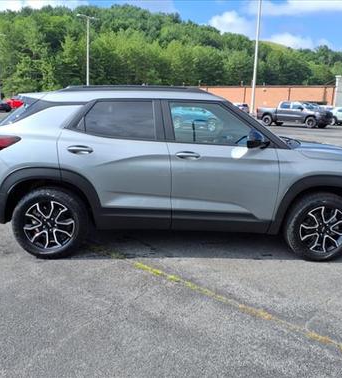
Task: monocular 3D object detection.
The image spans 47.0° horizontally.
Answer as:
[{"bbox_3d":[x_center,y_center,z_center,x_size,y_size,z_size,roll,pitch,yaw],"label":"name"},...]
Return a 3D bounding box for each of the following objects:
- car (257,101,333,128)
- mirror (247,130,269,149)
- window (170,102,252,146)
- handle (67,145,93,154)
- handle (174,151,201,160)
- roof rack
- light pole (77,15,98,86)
[{"bbox_3d":[10.106,-6.081,32.140,5.900,1.980,2.080,12,15,39],"label":"car"},{"bbox_3d":[0.793,-0.462,3.594,0.175,0.170,0.230,1,11,-2],"label":"mirror"},{"bbox_3d":[0.380,-0.615,3.735,0.790,0.415,0.110,1,11,-2],"label":"window"},{"bbox_3d":[-0.818,-0.351,3.561,0.235,0.065,0.060,1,12,-4],"label":"handle"},{"bbox_3d":[0.164,-0.308,3.633,0.235,0.065,0.060,1,12,-4],"label":"handle"},{"bbox_3d":[-0.371,-1.063,4.329,1.470,0.085,1.150,1,12,-4],"label":"roof rack"},{"bbox_3d":[-8.054,-11.907,38.468,2.300,9.400,0.350,-5,14,-32],"label":"light pole"}]

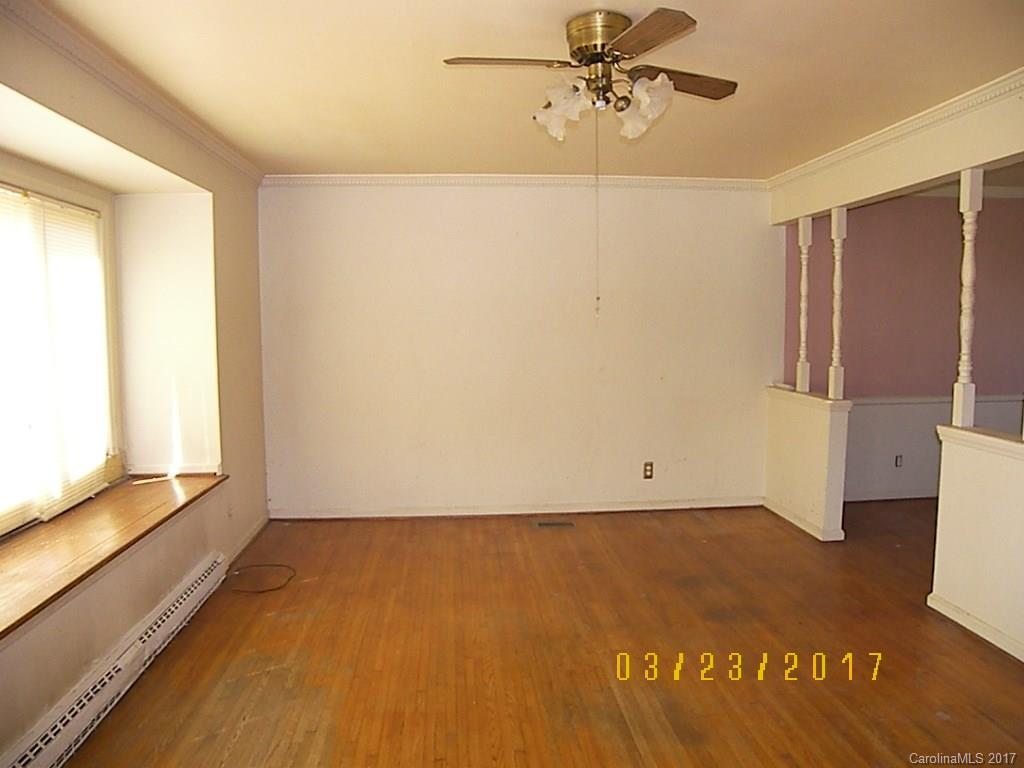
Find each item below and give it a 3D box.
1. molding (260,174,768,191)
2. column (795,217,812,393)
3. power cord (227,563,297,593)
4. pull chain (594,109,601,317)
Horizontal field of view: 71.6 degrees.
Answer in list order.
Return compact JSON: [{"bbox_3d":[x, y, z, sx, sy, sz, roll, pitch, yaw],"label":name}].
[{"bbox_3d":[0.083,-1.424,5.044,3.684,0.076,0.070,-1,5,-5],"label":"molding"},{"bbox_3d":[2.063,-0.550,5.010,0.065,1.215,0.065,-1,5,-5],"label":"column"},{"bbox_3d":[-1.413,1.089,3.995,0.376,0.012,0.450,-1,5,-5],"label":"power cord"},{"bbox_3d":[0.300,-0.595,2.474,0.014,0.716,0.014,-1,5,-5],"label":"pull chain"}]

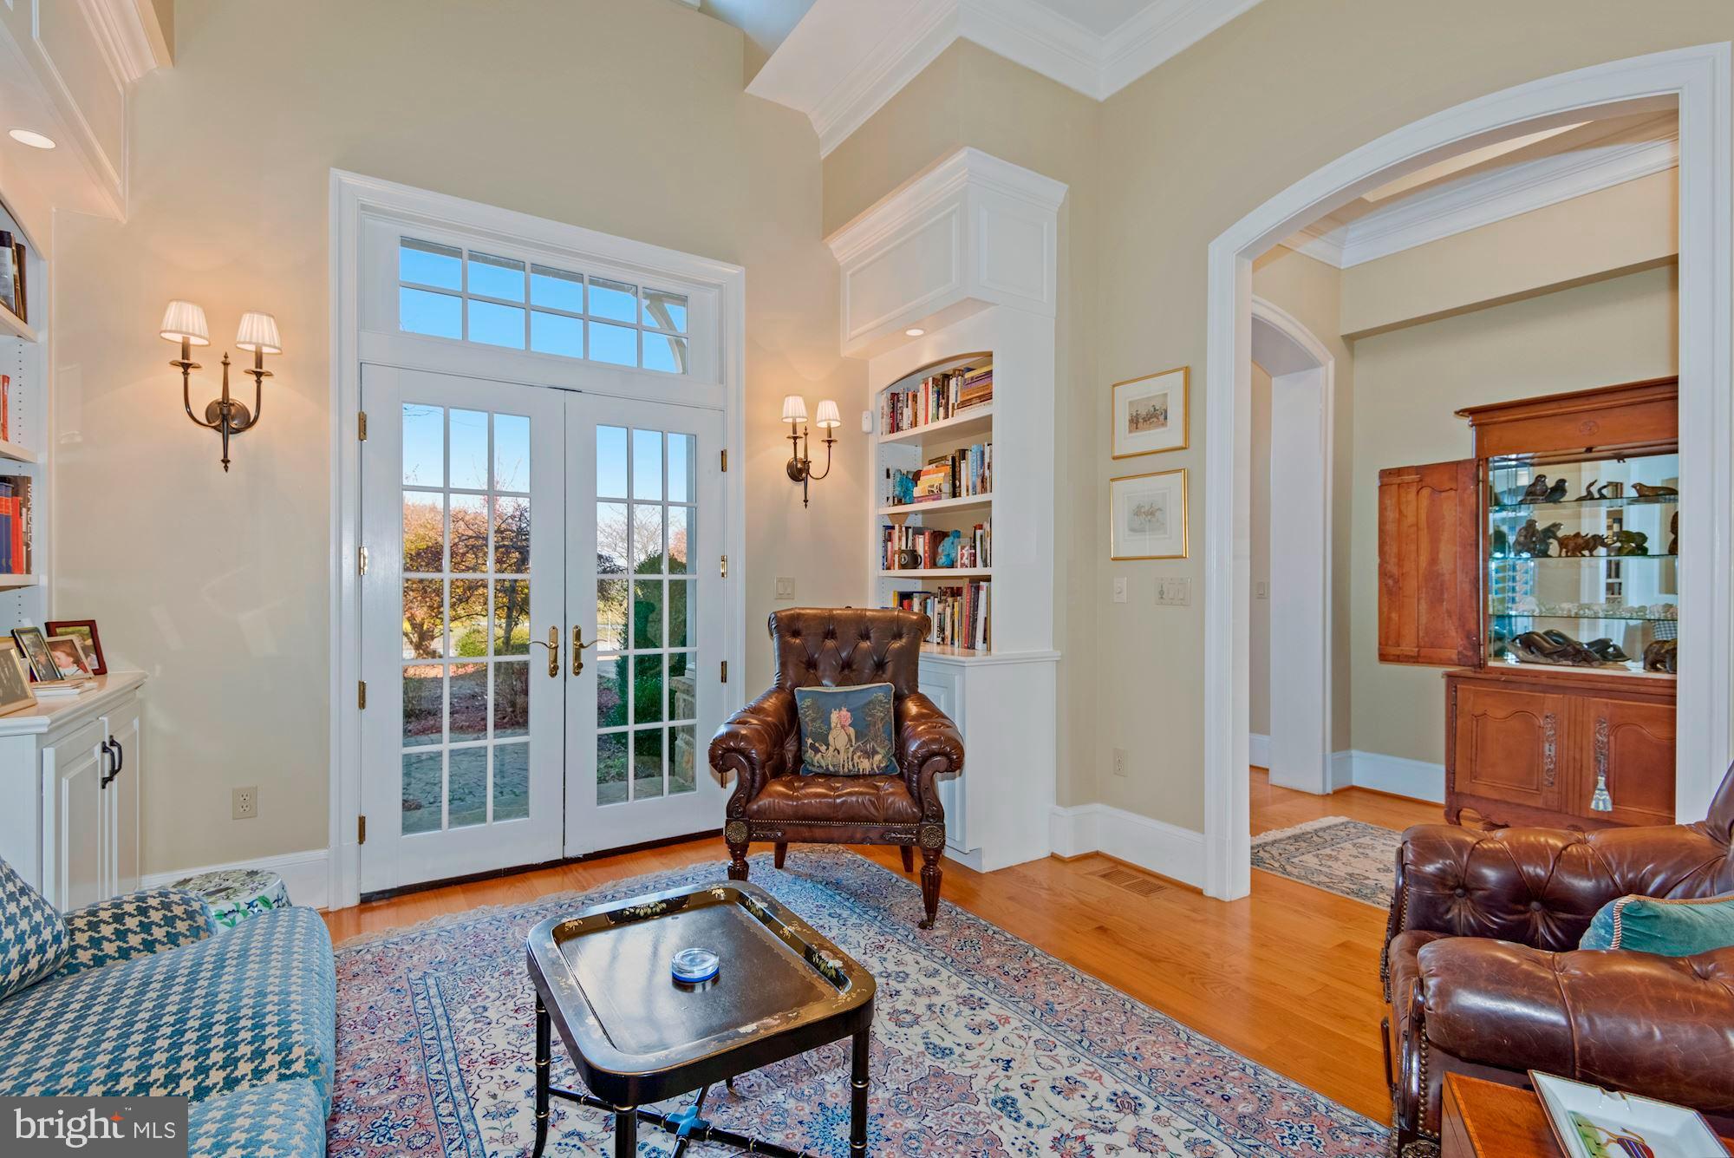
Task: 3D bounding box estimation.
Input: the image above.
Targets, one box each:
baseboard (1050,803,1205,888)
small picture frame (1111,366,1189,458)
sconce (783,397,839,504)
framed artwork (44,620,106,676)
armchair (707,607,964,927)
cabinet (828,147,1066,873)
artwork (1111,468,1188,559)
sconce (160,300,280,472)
[{"bbox_3d":[1.095,1.129,3.261,0.202,0.222,0.618,0,0,-32],"label":"baseboard"},{"bbox_3d":[1.203,-0.695,3.283,0.026,0.333,0.380,0,0,-32],"label":"small picture frame"},{"bbox_3d":[-0.292,-0.626,3.844,0.318,0.543,0.218,0,0,-32],"label":"sconce"},{"bbox_3d":[-2.534,0.229,2.472,0.025,0.181,0.145,-12,1,-3],"label":"framed artwork"},{"bbox_3d":[-0.095,0.676,3.109,0.920,1.102,0.790,0,0,3],"label":"armchair"},{"bbox_3d":[0.342,-0.246,3.719,0.576,2.969,1.113,0,0,-32],"label":"cabinet"},{"bbox_3d":[1.199,-0.262,3.288,0.026,0.365,0.389,0,0,-32],"label":"artwork"},{"bbox_3d":[-2.194,-0.639,2.634,0.318,0.548,0.218,0,0,-32],"label":"sconce"}]

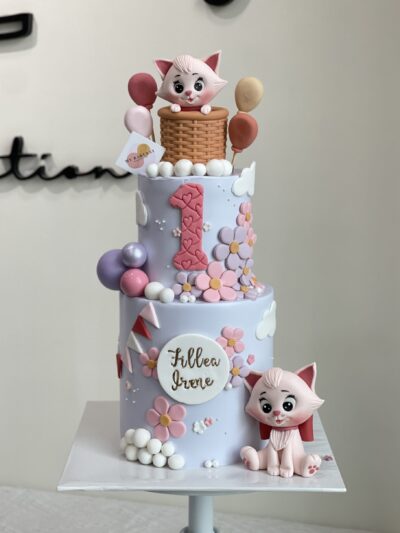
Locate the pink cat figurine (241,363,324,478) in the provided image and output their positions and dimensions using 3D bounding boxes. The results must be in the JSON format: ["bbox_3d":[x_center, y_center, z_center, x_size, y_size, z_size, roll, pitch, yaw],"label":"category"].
[{"bbox_3d":[0.094,0.166,1.106,0.092,0.121,0.072,4,10,21],"label":"pink cat figurine"}]

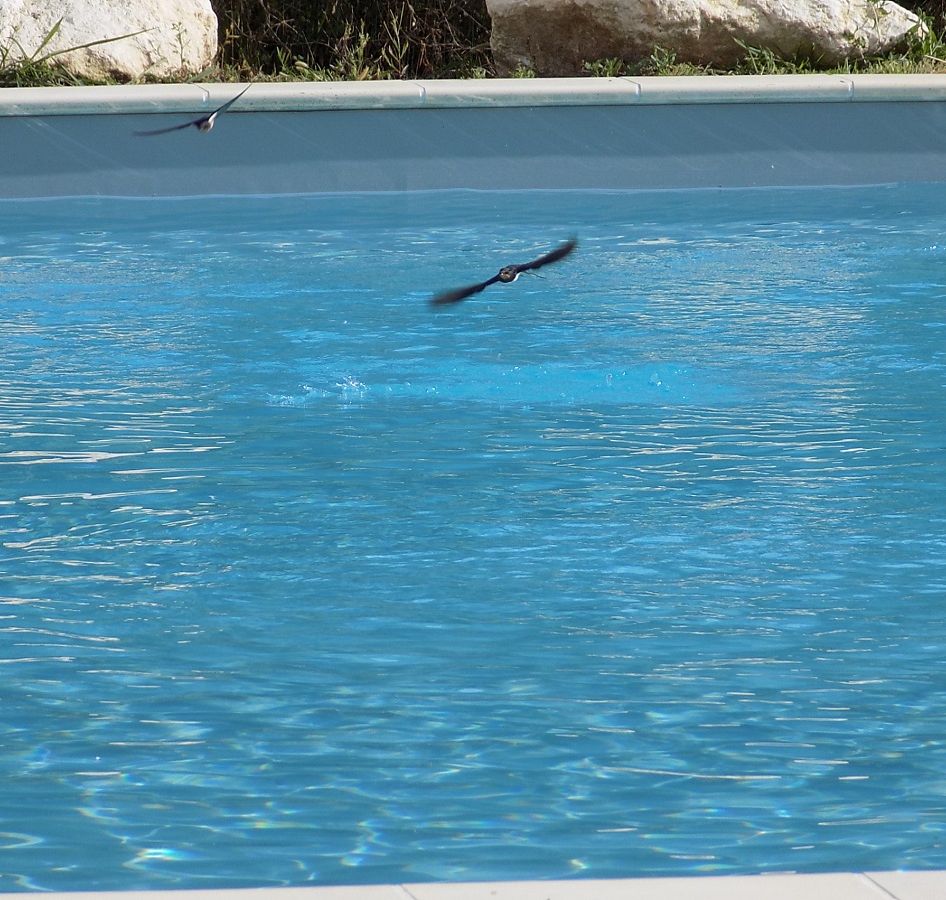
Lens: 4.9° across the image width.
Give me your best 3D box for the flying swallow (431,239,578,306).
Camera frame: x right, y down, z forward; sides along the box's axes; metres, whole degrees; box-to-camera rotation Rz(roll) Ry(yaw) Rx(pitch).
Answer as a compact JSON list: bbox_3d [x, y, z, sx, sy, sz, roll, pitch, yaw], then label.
[{"bbox_3d":[0.068,-0.350,21.800,0.320,0.050,0.170,-24,0,16],"label":"flying swallow"}]

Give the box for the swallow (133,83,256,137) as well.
[{"bbox_3d":[-0.607,-0.730,24.200,0.290,0.065,0.160,-23,0,14],"label":"swallow"}]

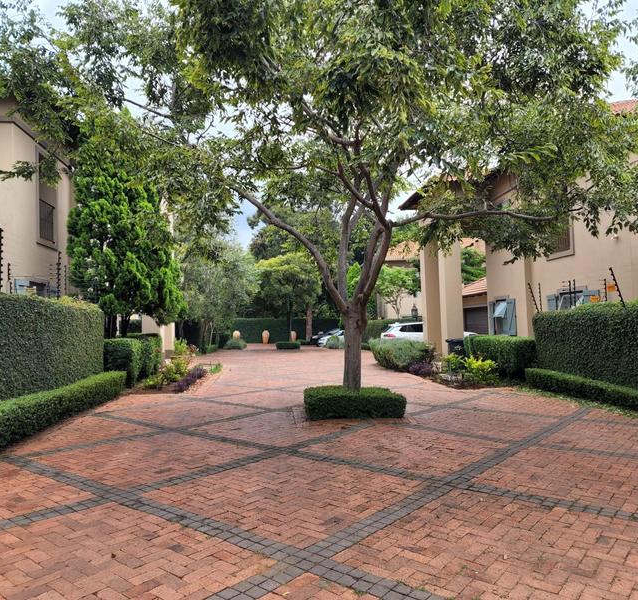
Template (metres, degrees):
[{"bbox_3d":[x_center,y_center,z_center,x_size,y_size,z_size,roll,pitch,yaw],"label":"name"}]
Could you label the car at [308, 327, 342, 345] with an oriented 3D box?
[{"bbox_3d":[1.464,2.831,42.335,4.350,1.470,1.780,1,-3,-30],"label":"car"}]

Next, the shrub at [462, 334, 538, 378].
[{"bbox_3d":[5.115,1.640,15.027,1.950,1.150,0.950,0,-3,-6],"label":"shrub"}]

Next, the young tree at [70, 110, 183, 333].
[{"bbox_3d":[-5.978,-1.681,16.692,3.500,8.100,3.400,0,-3,-6],"label":"young tree"}]

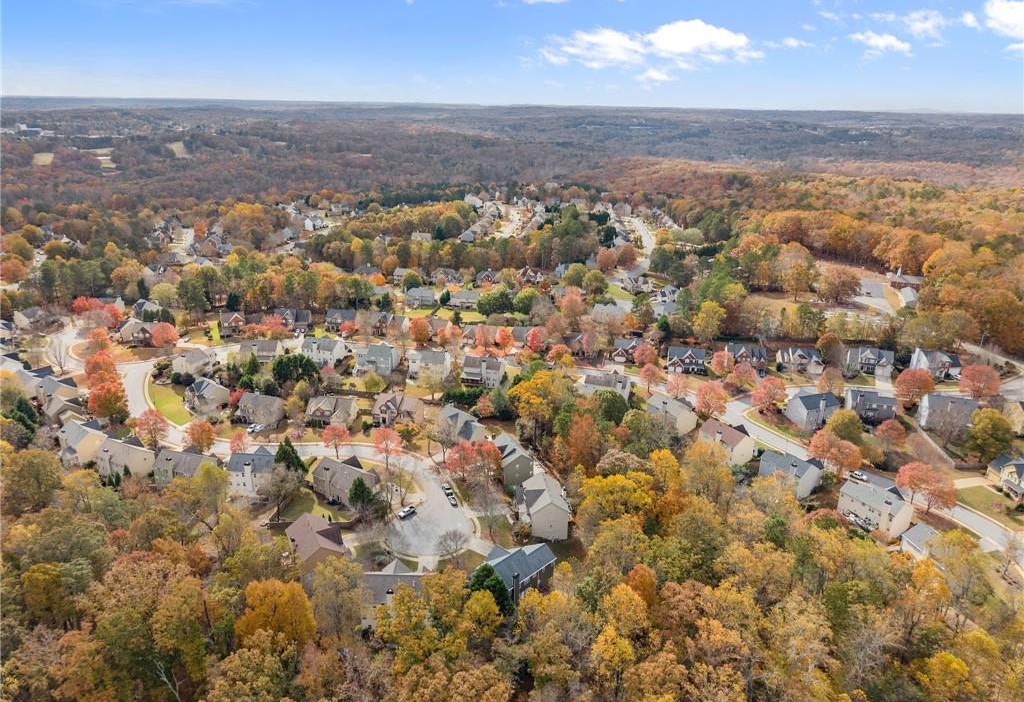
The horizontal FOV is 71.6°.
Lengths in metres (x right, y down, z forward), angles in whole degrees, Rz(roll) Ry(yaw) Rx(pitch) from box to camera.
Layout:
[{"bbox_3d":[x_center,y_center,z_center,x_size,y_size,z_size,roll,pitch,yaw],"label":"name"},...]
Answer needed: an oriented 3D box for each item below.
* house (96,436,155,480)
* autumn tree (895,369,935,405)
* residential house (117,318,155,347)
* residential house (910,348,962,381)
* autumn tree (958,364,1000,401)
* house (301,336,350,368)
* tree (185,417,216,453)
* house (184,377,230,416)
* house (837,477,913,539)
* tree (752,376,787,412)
[{"bbox_3d":[-119.710,33.470,221.470,13.600,10.800,10.300,9,21,22],"label":"house"},{"bbox_3d":[150.680,13.560,264.200,12.200,12.600,12.200,1,19,0],"label":"autumn tree"},{"bbox_3d":[-174.063,-8.717,333.587,15.500,10.000,11.500,-1,19,-6],"label":"residential house"},{"bbox_3d":[183.911,5.654,308.002,15.000,9.500,11.500,5,20,10],"label":"residential house"},{"bbox_3d":[180.300,12.000,274.200,12.900,13.600,12.900,14,23,33],"label":"autumn tree"},{"bbox_3d":[-82.179,0.192,309.996,15.300,9.800,11.000,6,20,13],"label":"house"},{"bbox_3d":[-97.300,26.700,222.500,8.900,11.400,8.900,-8,21,-24],"label":"tree"},{"bbox_3d":[-110.820,15.220,257.070,11.630,9.740,10.480,-16,25,-40],"label":"house"},{"bbox_3d":[100.498,43.233,195.677,10.800,10.200,14.700,-11,23,-31],"label":"house"},{"bbox_3d":[100.870,17.040,275.850,12.400,12.000,12.400,1,19,0],"label":"tree"}]

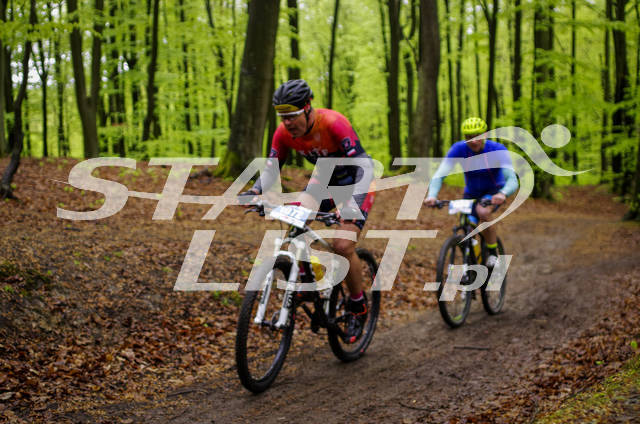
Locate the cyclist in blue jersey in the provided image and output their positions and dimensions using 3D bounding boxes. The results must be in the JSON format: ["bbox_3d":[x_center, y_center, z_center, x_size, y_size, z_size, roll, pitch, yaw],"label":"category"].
[{"bbox_3d":[1.368,-0.049,8.009,0.740,1.500,0.780,1,1,25],"label":"cyclist in blue jersey"}]

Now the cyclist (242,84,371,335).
[{"bbox_3d":[-0.030,0.028,5.556,0.700,1.550,0.840,1,1,27],"label":"cyclist"}]

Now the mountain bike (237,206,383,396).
[{"bbox_3d":[-0.035,0.447,5.418,0.710,1.030,1.860,3,1,26],"label":"mountain bike"}]

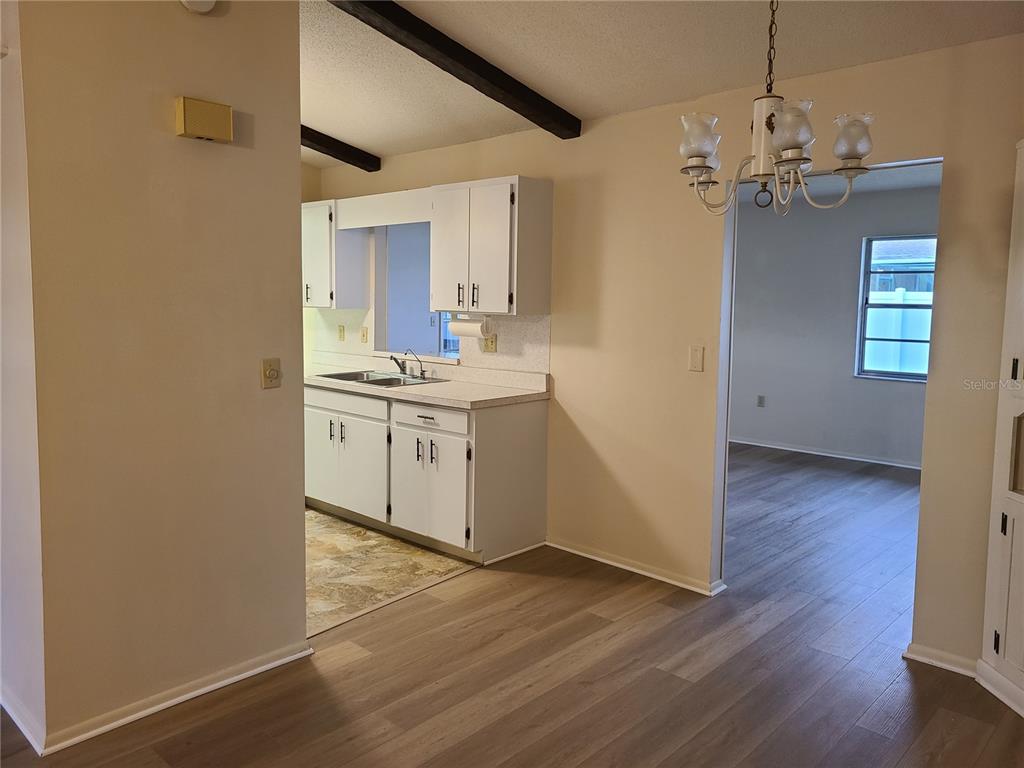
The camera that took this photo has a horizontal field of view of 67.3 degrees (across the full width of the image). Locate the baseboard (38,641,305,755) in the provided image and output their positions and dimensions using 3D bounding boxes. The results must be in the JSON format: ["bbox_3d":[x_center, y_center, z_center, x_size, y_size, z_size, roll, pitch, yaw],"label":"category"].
[{"bbox_3d":[-1.163,1.114,2.808,0.022,0.060,1.000,6,8,42],"label":"baseboard"}]

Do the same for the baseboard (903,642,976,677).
[{"bbox_3d":[1.732,1.119,3.127,0.270,0.066,0.022,7,9,44],"label":"baseboard"}]

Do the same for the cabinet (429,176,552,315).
[{"bbox_3d":[-0.141,-0.804,4.592,0.742,0.764,0.300,7,9,44],"label":"cabinet"}]

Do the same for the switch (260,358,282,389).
[{"bbox_3d":[-0.909,-0.038,2.920,0.016,0.114,0.073,7,9,44],"label":"switch"}]

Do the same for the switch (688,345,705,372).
[{"bbox_3d":[0.915,-0.122,3.822,0.075,0.117,0.010,7,9,44],"label":"switch"}]

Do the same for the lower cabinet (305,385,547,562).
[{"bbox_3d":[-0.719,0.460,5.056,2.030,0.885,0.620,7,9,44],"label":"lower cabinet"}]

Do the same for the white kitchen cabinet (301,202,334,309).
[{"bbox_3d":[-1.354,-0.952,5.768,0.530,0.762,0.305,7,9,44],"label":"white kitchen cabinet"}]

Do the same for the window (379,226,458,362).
[{"bbox_3d":[-0.633,-0.674,5.384,0.960,0.950,0.120,7,9,44],"label":"window"}]

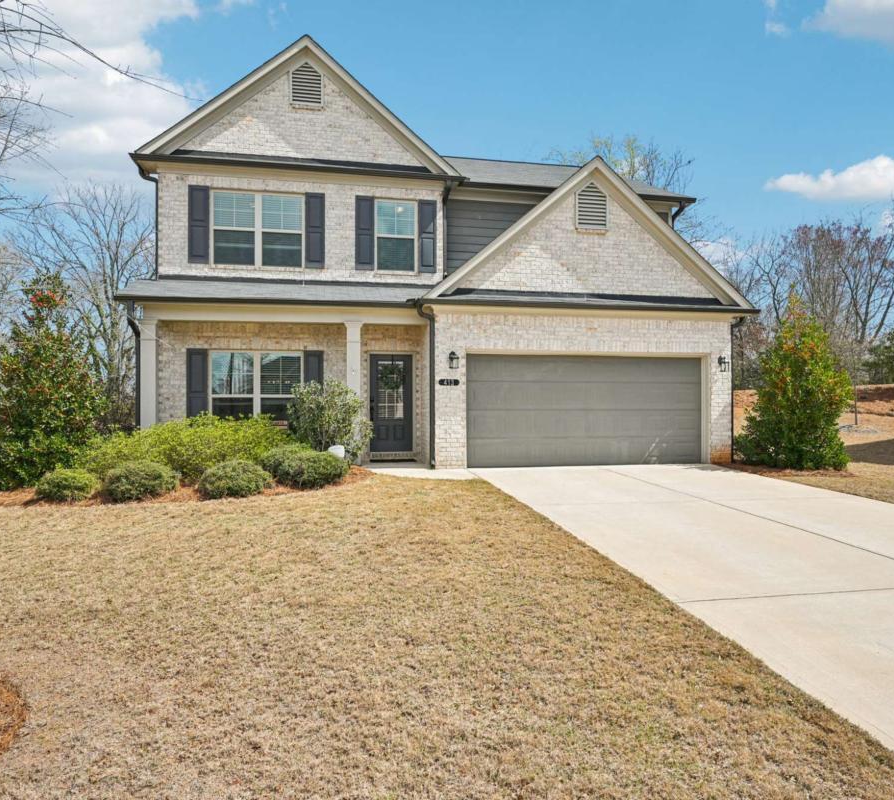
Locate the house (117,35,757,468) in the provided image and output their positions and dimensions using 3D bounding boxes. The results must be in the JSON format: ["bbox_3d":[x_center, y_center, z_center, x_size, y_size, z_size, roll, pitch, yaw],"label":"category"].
[{"bbox_3d":[-0.929,-2.983,17.770,11.970,8.650,13.000,0,-1,-11],"label":"house"}]

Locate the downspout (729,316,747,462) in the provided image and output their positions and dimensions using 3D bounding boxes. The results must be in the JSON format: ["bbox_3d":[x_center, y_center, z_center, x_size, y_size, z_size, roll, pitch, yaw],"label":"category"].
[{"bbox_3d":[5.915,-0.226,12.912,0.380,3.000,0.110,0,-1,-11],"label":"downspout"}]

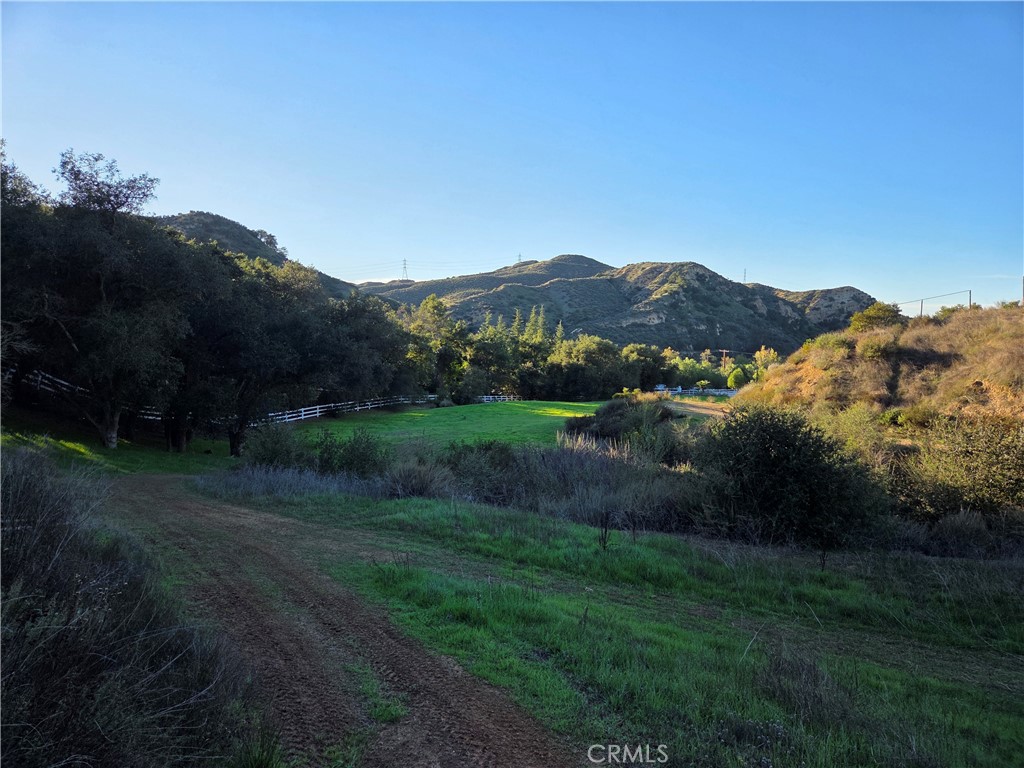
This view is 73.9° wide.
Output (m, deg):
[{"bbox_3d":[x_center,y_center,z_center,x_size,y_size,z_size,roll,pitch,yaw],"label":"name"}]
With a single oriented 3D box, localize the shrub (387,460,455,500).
[{"bbox_3d":[-2.110,2.160,15.500,1.580,0.950,1.400,0,0,0],"label":"shrub"}]

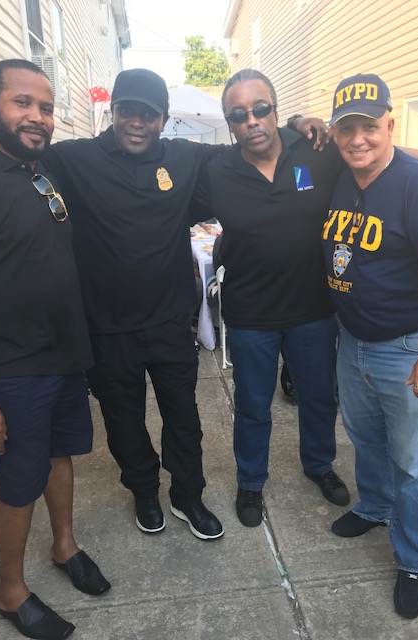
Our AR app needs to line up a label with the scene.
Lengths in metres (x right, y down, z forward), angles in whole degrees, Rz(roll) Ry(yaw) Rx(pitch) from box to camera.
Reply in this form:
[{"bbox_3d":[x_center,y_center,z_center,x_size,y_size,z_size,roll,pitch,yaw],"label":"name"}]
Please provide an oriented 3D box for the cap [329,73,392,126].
[{"bbox_3d":[0.418,-0.606,1.430,0.172,0.138,0.255,2,23,26],"label":"cap"}]

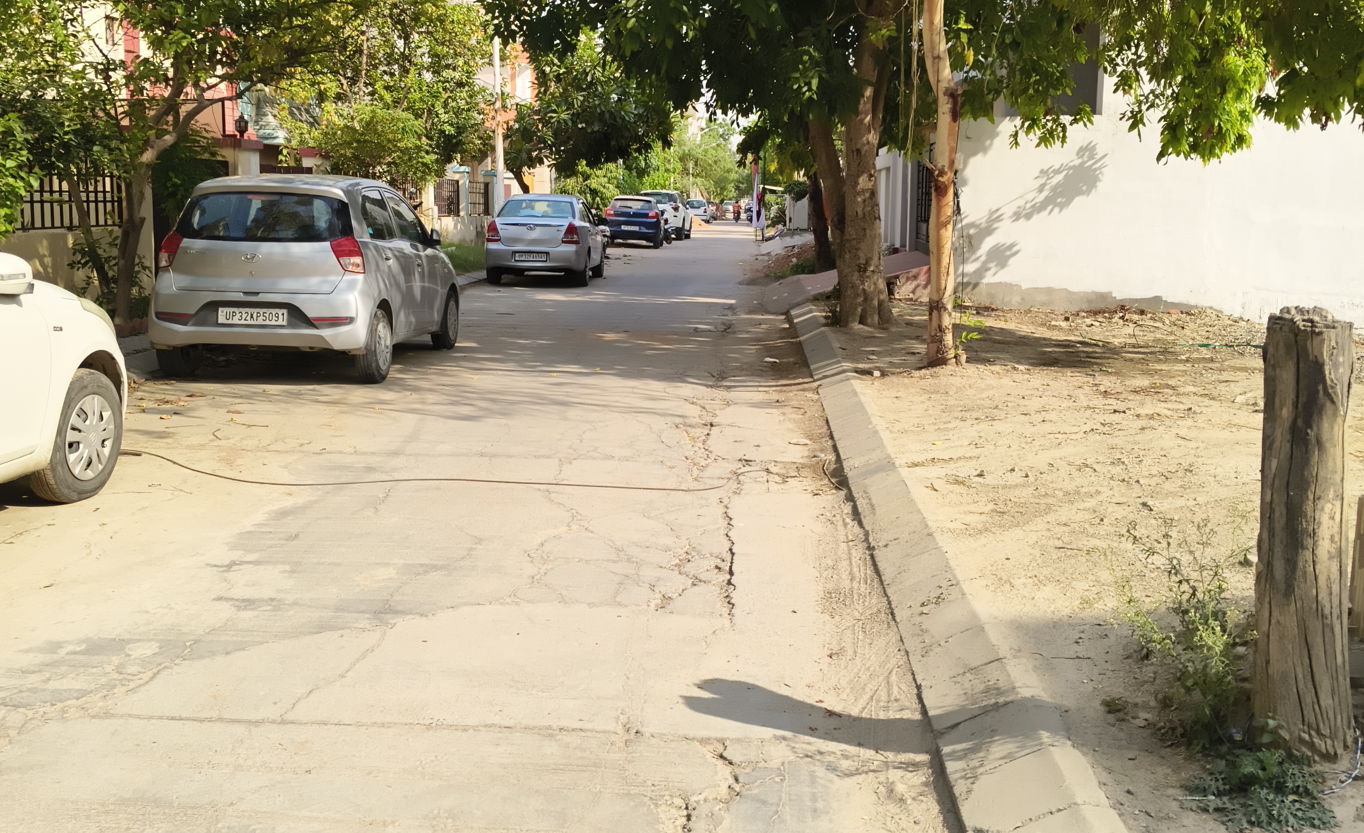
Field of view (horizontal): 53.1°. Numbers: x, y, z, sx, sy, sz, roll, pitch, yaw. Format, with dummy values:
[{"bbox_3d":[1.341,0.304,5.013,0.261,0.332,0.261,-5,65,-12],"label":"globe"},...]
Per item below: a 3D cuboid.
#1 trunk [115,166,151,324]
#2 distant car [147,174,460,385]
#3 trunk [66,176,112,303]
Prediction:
[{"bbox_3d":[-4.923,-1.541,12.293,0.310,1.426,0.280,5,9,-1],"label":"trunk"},{"bbox_3d":[-2.960,-1.228,11.368,1.660,1.550,3.620,1,9,3],"label":"distant car"},{"bbox_3d":[-5.455,-1.615,12.609,0.260,1.220,0.220,-6,9,1],"label":"trunk"}]

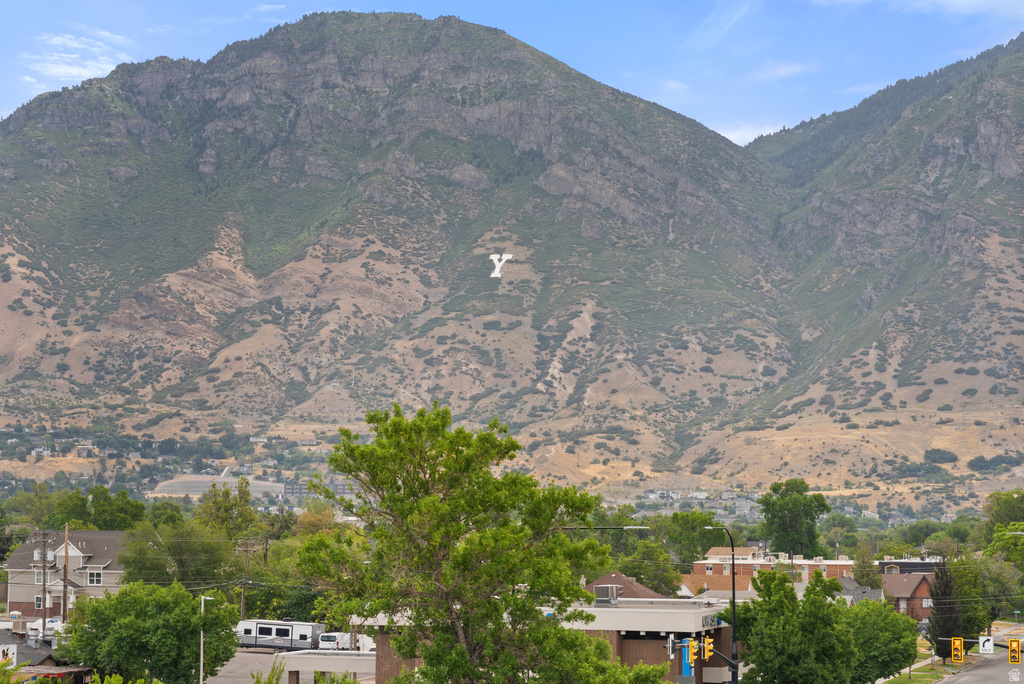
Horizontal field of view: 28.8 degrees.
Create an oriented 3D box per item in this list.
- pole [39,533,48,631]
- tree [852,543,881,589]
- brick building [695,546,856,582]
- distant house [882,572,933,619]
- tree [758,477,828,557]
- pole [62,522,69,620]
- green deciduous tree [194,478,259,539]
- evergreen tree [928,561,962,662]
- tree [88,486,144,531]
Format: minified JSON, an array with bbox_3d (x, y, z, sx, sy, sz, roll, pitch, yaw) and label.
[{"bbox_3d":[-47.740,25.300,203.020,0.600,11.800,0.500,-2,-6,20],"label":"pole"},{"bbox_3d":[42.390,29.300,237.560,4.200,10.200,4.200,-2,-6,20],"label":"tree"},{"bbox_3d":[48.700,40.029,349.824,30.000,7.900,14.000,-2,-5,20],"label":"brick building"},{"bbox_3d":[49.570,31.850,247.210,8.800,6.900,8.500,-2,-6,21],"label":"distant house"},{"bbox_3d":[55.710,37.990,394.280,14.500,21.000,14.000,-2,-6,20],"label":"tree"},{"bbox_3d":[-53.980,28.256,240.438,0.380,12.890,0.380,0,-5,0],"label":"pole"},{"bbox_3d":[-43.616,30.488,303.490,10.000,19.190,10.000,0,-5,0],"label":"green deciduous tree"},{"bbox_3d":[39.762,24.843,182.511,3.300,9.690,3.300,0,-5,0],"label":"evergreen tree"},{"bbox_3d":[-65.184,33.069,328.359,10.500,18.290,10.500,0,-5,0],"label":"tree"}]

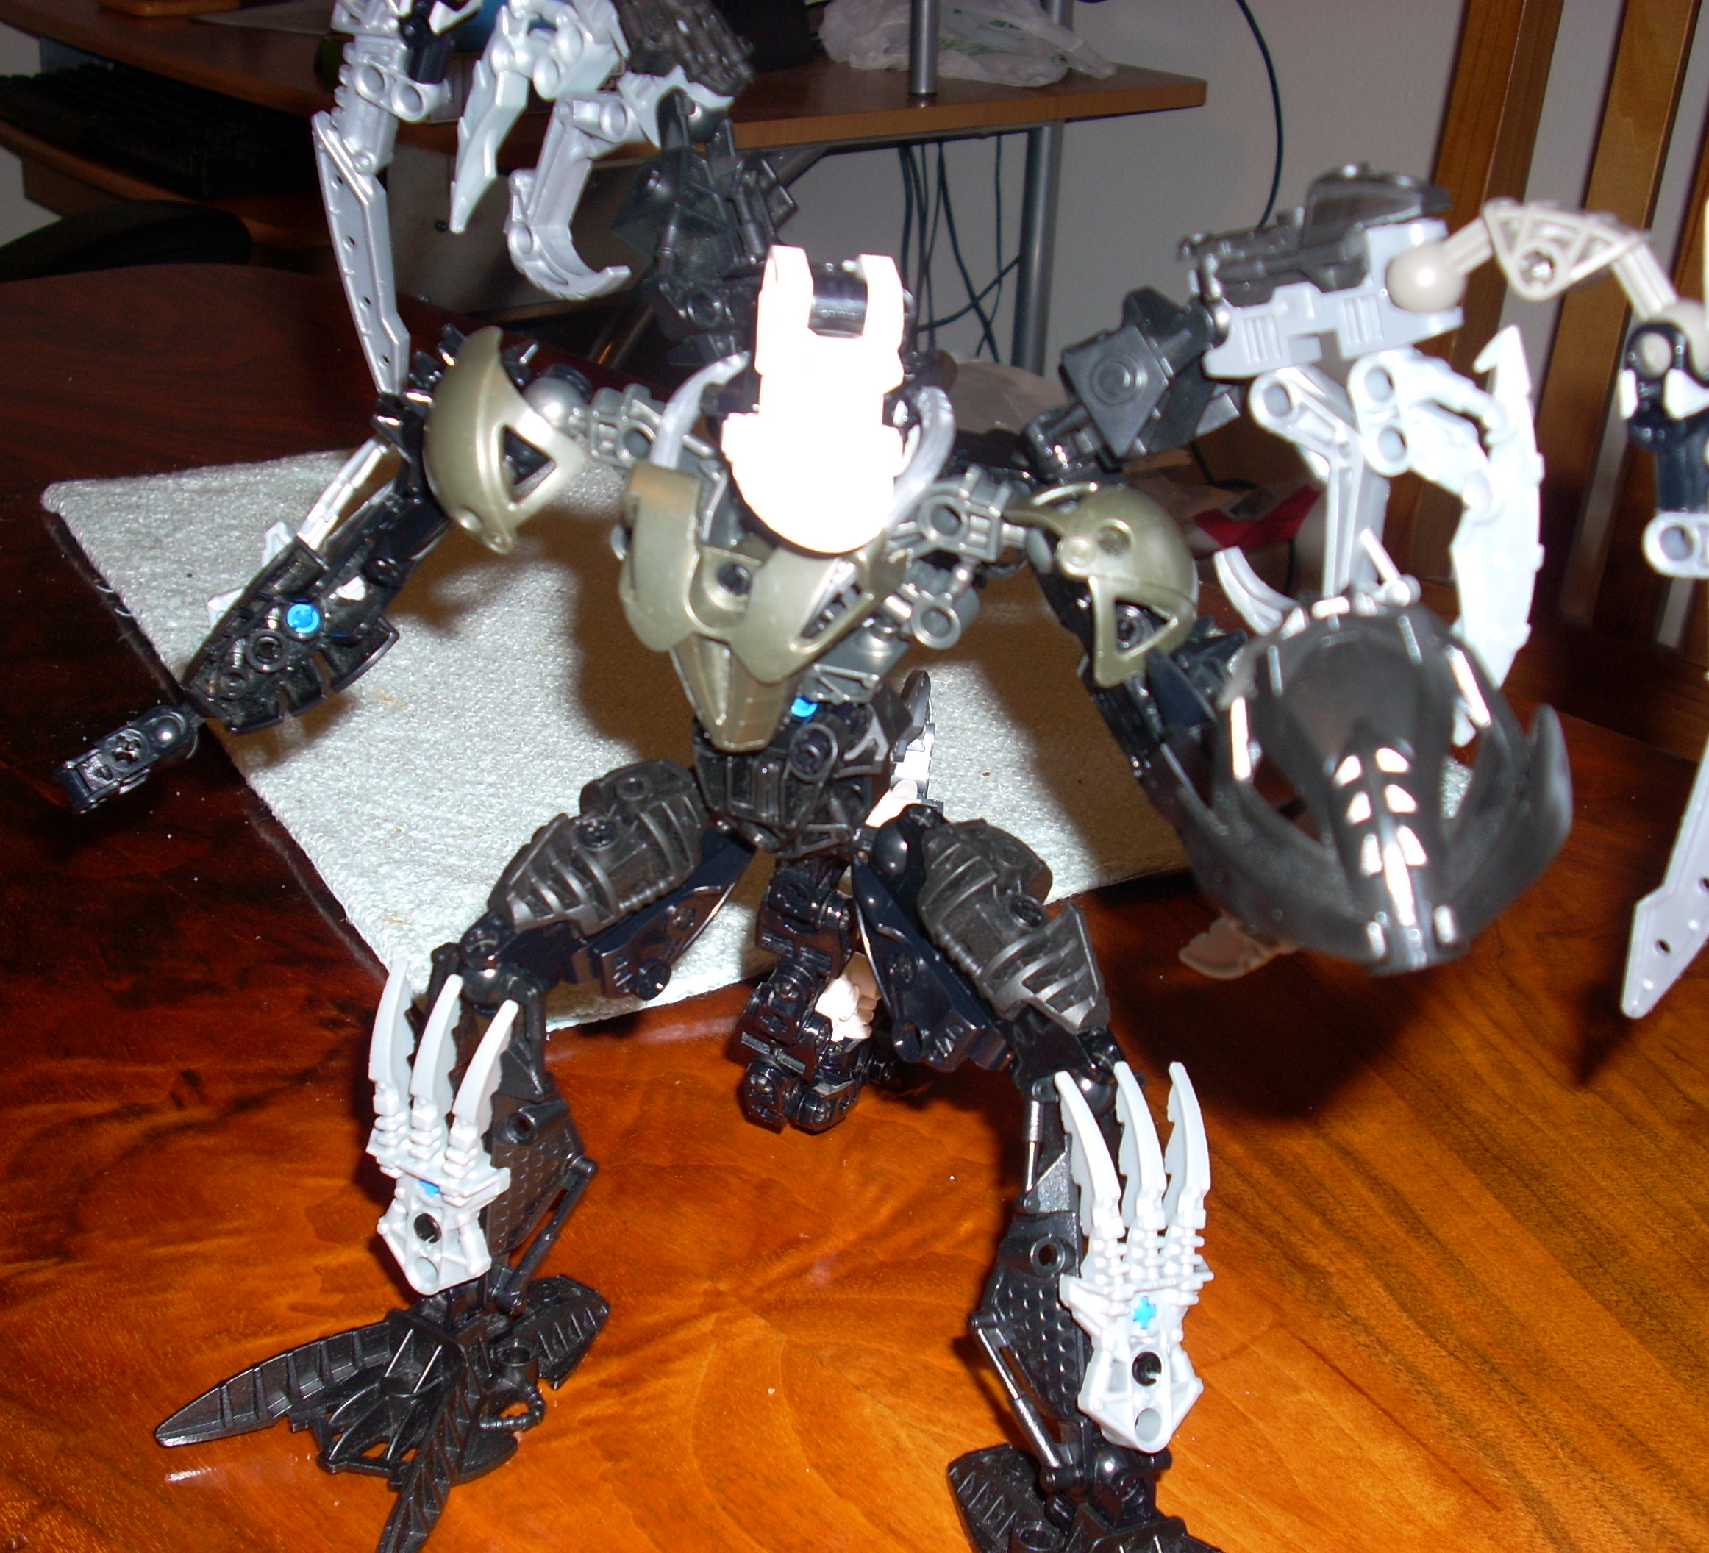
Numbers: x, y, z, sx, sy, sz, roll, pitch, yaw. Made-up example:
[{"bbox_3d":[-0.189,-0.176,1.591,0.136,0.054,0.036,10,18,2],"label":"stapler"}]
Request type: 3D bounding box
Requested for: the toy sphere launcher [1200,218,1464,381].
[{"bbox_3d":[0.068,-0.068,0.315,0.038,0.016,0.017,-8,18,26],"label":"toy sphere launcher"}]

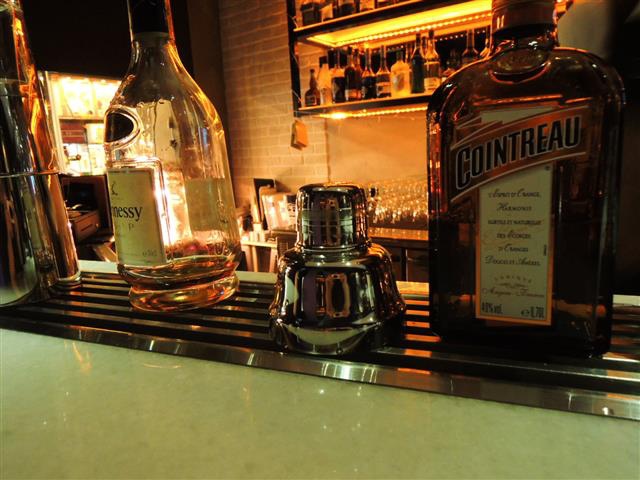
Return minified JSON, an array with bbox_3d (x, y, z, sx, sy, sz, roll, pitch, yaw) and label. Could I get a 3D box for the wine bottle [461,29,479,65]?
[{"bbox_3d":[0.739,-0.878,2.170,0.080,0.282,0.080,5,14,34],"label":"wine bottle"}]

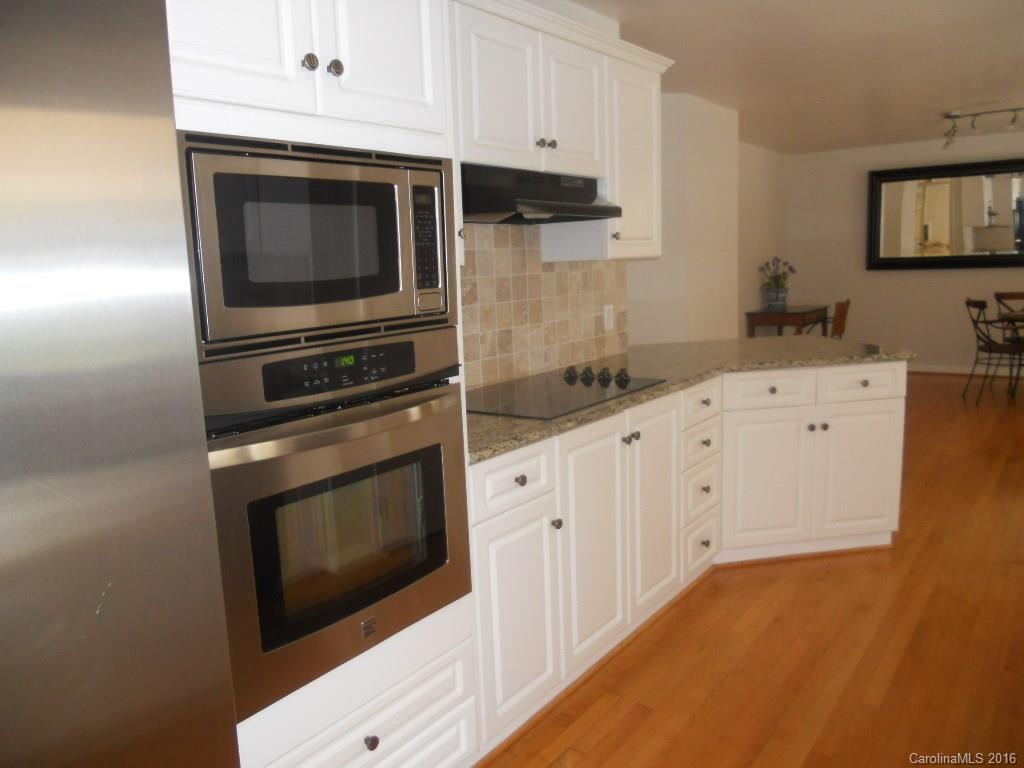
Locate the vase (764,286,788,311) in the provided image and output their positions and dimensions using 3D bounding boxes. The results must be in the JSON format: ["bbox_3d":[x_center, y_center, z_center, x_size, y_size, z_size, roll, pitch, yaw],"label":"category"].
[{"bbox_3d":[2.668,-0.856,8.044,0.220,0.238,0.220,5,11,36],"label":"vase"}]

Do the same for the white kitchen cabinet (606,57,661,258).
[{"bbox_3d":[0.372,-0.899,3.305,0.310,0.760,0.463,5,11,36],"label":"white kitchen cabinet"}]

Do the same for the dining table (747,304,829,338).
[{"bbox_3d":[2.869,-0.404,8.301,0.550,0.750,0.950,5,11,36],"label":"dining table"}]

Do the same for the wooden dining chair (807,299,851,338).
[{"bbox_3d":[3.099,-0.433,8.112,0.520,0.850,0.470,5,11,36],"label":"wooden dining chair"}]

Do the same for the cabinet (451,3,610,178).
[{"bbox_3d":[-0.026,-0.952,2.755,0.310,0.455,0.867,5,11,36],"label":"cabinet"}]

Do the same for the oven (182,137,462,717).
[{"bbox_3d":[-0.549,0.040,1.825,0.600,1.069,0.711,5,11,36],"label":"oven"}]

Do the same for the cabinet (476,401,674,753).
[{"bbox_3d":[0.045,0.488,2.767,0.595,0.805,1.266,5,11,36],"label":"cabinet"}]

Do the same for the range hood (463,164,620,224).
[{"bbox_3d":[0.017,-0.643,2.741,0.435,0.154,0.775,5,11,36],"label":"range hood"}]

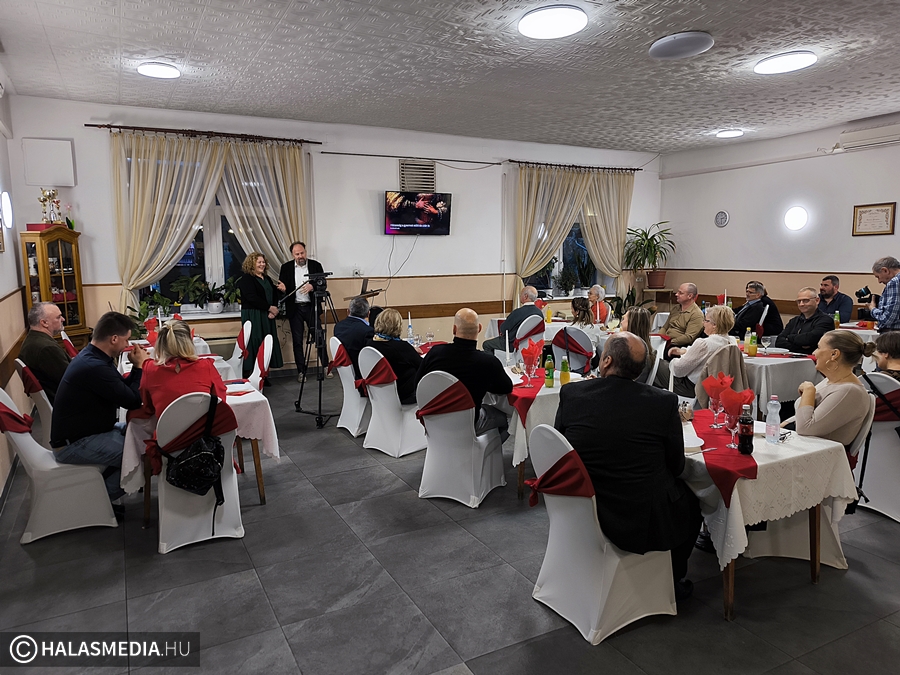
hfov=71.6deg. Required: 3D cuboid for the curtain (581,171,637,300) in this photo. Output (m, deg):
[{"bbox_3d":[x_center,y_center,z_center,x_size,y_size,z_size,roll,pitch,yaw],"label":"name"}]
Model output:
[{"bbox_3d":[2.665,-1.677,10.704,1.300,2.280,0.160,-5,9,-28],"label":"curtain"}]

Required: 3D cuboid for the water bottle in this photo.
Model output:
[{"bbox_3d":[1.556,0.390,2.990,0.068,0.233,0.068,0,8,0],"label":"water bottle"}]

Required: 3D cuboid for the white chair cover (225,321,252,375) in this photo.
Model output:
[{"bbox_3d":[-2.583,0.261,7.300,0.540,0.890,0.440,-5,9,-28],"label":"white chair cover"}]

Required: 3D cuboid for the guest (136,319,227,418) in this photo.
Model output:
[{"bbox_3d":[-1.606,0.521,3.871,0.550,1.280,0.750,-4,8,-27],"label":"guest"}]

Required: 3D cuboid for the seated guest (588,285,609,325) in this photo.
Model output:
[{"bbox_3d":[1.836,-0.081,8.208,0.750,1.200,0.460,0,8,1],"label":"seated guest"}]

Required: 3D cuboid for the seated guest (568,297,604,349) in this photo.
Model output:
[{"bbox_3d":[1.288,0.144,6.758,0.500,1.180,0.740,1,8,11],"label":"seated guest"}]

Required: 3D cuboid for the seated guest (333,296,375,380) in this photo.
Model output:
[{"bbox_3d":[-0.711,0.242,6.047,0.800,1.270,0.520,-7,10,-42],"label":"seated guest"}]

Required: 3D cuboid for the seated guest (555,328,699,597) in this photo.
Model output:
[{"bbox_3d":[0.835,0.604,2.940,0.580,1.290,0.770,5,10,35],"label":"seated guest"}]

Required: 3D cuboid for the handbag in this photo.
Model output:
[{"bbox_3d":[-1.369,0.677,3.363,0.310,0.780,0.200,-4,9,-28],"label":"handbag"}]

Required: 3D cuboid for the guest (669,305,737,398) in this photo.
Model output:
[{"bbox_3d":[1.932,0.330,5.069,0.680,1.210,0.520,7,11,44],"label":"guest"}]

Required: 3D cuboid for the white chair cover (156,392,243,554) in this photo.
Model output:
[{"bbox_3d":[-1.527,0.727,3.756,0.460,0.900,0.530,-4,8,-27],"label":"white chair cover"}]

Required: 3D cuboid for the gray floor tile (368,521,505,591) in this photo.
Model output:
[{"bbox_3d":[-0.093,1.194,3.447,0.600,0.010,0.600,-5,9,-28],"label":"gray floor tile"}]

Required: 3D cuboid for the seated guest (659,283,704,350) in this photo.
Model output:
[{"bbox_3d":[2.689,0.021,7.447,0.820,1.320,0.540,-2,8,-16],"label":"seated guest"}]

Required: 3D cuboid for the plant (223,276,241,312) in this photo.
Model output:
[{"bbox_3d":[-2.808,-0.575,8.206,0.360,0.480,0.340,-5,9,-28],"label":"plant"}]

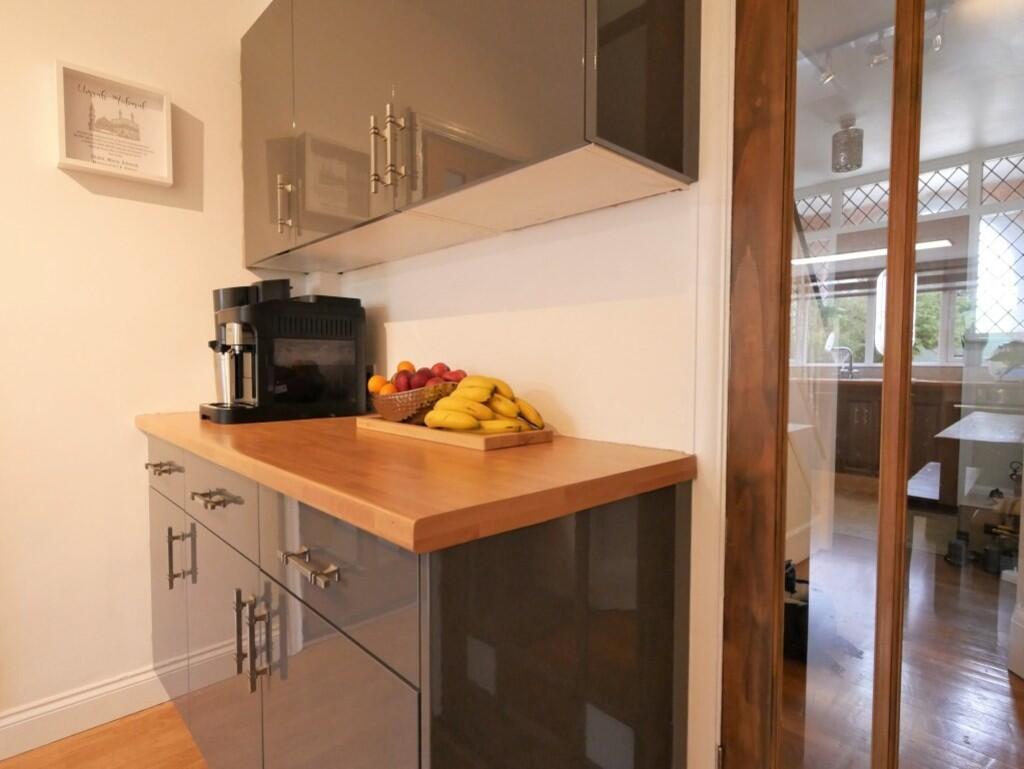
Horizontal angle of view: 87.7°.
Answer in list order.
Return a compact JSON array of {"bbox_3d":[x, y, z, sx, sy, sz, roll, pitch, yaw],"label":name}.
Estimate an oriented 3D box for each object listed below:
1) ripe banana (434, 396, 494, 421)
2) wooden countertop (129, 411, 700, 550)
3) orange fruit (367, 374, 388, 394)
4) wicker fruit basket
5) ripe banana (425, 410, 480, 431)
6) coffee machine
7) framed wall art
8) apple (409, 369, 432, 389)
[{"bbox_3d":[-0.101,0.052,1.127,0.155,0.043,0.045,13,8,27],"label":"ripe banana"},{"bbox_3d":[-0.407,0.127,1.284,0.590,0.038,1.500,-2,3,-44],"label":"wooden countertop"},{"bbox_3d":[-0.342,0.000,1.352,0.051,0.050,0.051,-2,3,-44],"label":"orange fruit"},{"bbox_3d":[-0.234,0.043,1.316,0.205,0.086,0.225,-2,3,-44],"label":"wicker fruit basket"},{"bbox_3d":[-0.128,0.077,1.135,0.143,0.042,0.042,1,2,28],"label":"ripe banana"},{"bbox_3d":[-0.657,-0.093,1.552,0.405,0.378,0.232,-2,3,-44],"label":"coffee machine"},{"bbox_3d":[-1.149,-0.746,1.548,0.265,0.270,0.055,-2,3,-41],"label":"framed wall art"},{"bbox_3d":[-0.214,-0.012,1.261,0.055,0.053,0.055,0,2,0],"label":"apple"}]

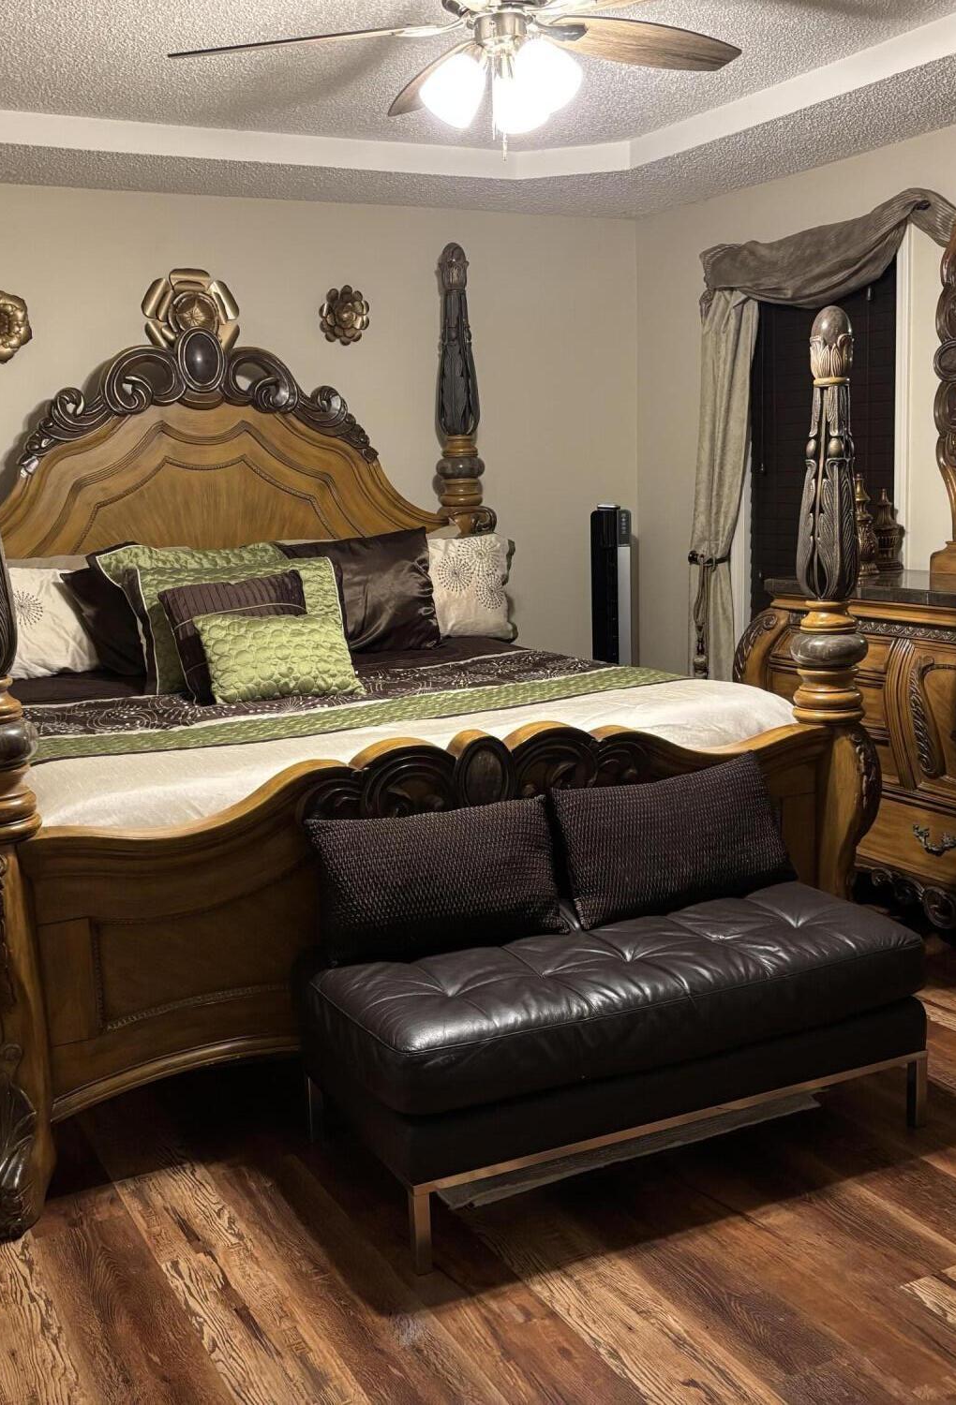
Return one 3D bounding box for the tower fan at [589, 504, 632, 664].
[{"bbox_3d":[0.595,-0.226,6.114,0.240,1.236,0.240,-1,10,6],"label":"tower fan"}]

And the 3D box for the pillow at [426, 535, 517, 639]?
[{"bbox_3d":[-0.095,-0.428,5.266,0.470,0.400,0.160,-6,-10,-24],"label":"pillow"}]

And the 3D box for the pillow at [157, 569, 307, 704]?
[{"bbox_3d":[-0.718,-0.199,4.300,0.440,0.410,0.140,-7,-21,-24],"label":"pillow"}]

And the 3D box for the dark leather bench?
[{"bbox_3d":[0.281,0.571,3.004,1.200,0.730,0.630,-7,10,-23],"label":"dark leather bench"}]

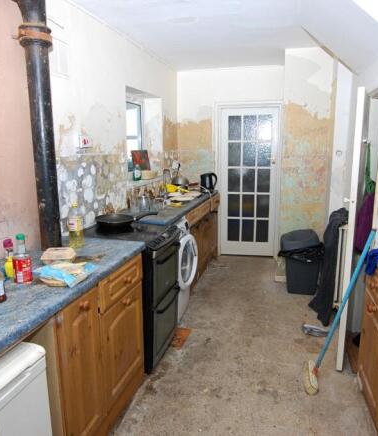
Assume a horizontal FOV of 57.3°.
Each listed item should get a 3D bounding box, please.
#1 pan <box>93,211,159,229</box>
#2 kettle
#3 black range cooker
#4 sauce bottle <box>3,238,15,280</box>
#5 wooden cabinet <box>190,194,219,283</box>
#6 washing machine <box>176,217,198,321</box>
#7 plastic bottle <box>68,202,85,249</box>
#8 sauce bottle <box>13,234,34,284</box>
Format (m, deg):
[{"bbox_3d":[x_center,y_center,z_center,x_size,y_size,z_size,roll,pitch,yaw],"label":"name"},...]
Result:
[{"bbox_3d":[-0.471,0.021,2.632,0.457,0.088,0.280,-3,11,-14],"label":"pan"},{"bbox_3d":[0.271,-0.472,4.621,0.218,0.245,0.160,0,11,3],"label":"kettle"},{"bbox_3d":[-0.447,0.544,2.560,0.640,0.905,0.525,3,11,14],"label":"black range cooker"},{"bbox_3d":[-0.787,0.179,1.529,0.050,0.175,0.050,-6,12,-28],"label":"sauce bottle"},{"bbox_3d":[-0.079,0.245,4.180,0.595,0.885,1.640,3,11,14],"label":"wooden cabinet"},{"bbox_3d":[-0.285,0.467,3.111,0.665,0.850,0.600,3,11,14],"label":"washing machine"},{"bbox_3d":[-0.673,0.040,2.055,0.084,0.273,0.084,-2,11,-8],"label":"plastic bottle"},{"bbox_3d":[-0.726,0.176,1.508,0.064,0.214,0.064,-6,12,-28],"label":"sauce bottle"}]

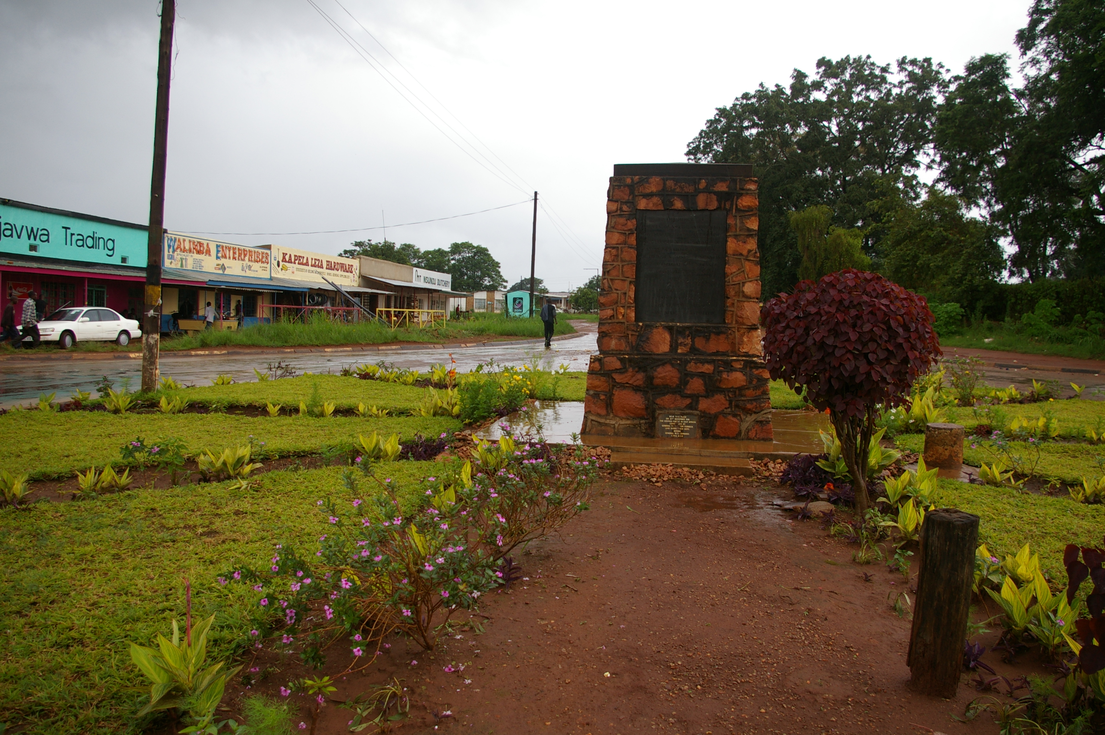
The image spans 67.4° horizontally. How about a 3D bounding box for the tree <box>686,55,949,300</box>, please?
[{"bbox_3d":[15.189,-10.119,47.529,15.214,15.963,13.693,2,4,17],"label":"tree"}]

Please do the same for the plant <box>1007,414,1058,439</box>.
[{"bbox_3d":[5.860,0.711,10.091,0.621,0.284,0.435,3,4,30],"label":"plant"}]

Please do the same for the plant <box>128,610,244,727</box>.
[{"bbox_3d":[-1.414,1.154,3.191,0.424,0.373,0.403,0,4,-24],"label":"plant"}]

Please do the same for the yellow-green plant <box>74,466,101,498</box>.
[{"bbox_3d":[-3.523,0.857,6.269,0.203,0.223,0.183,-1,4,-29],"label":"yellow-green plant"}]

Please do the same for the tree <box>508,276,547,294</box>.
[{"bbox_3d":[-4.384,-11.897,139.519,6.837,7.010,6.495,2,4,-2],"label":"tree"}]

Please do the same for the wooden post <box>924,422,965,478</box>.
[{"bbox_3d":[3.729,0.729,7.884,0.362,0.420,0.362,2,4,25],"label":"wooden post"}]

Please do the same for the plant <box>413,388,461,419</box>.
[{"bbox_3d":[-1.548,0.460,11.136,0.610,0.360,0.450,1,4,-8],"label":"plant"}]

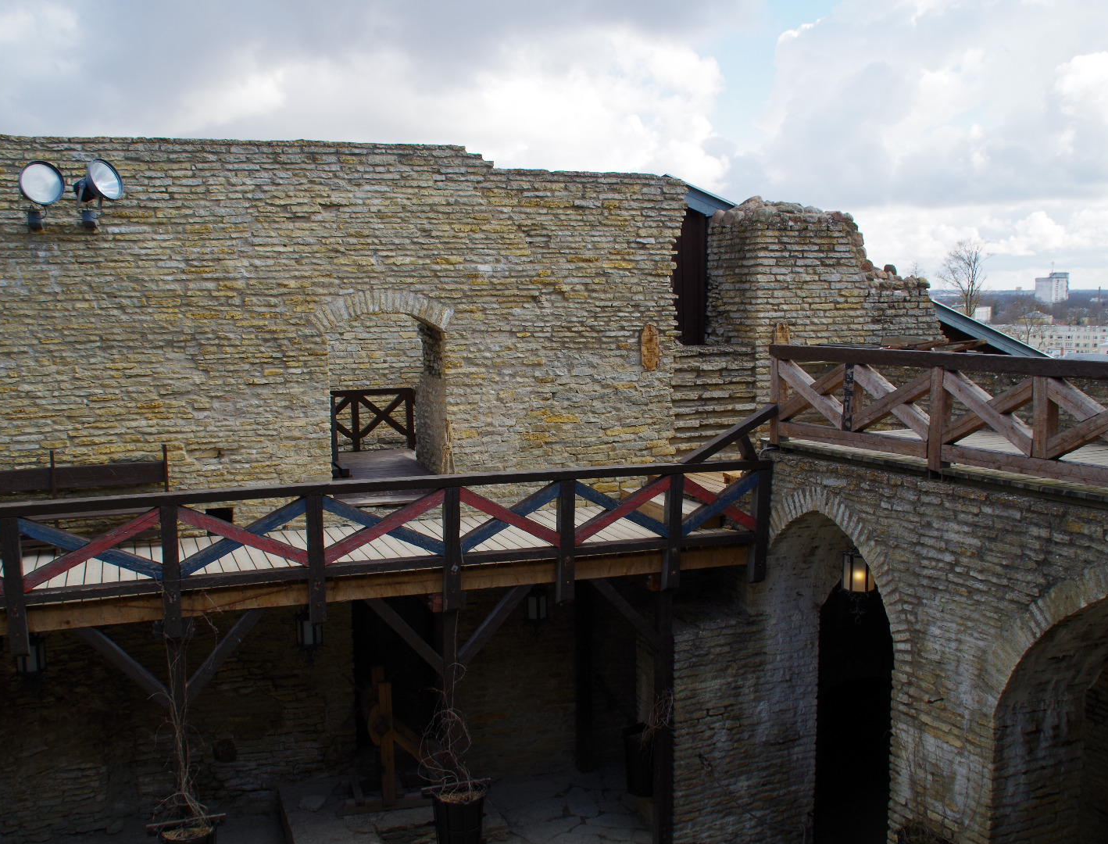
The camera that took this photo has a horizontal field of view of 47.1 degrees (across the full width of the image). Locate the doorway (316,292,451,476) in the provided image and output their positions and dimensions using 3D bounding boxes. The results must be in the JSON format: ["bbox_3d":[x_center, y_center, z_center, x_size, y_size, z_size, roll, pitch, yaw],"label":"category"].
[{"bbox_3d":[-2.337,-0.487,16.166,1.752,2.381,1.300,-3,6,-22],"label":"doorway"}]

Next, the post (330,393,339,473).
[{"bbox_3d":[-3.248,0.070,18.924,0.130,1.080,0.130,-3,6,-22],"label":"post"}]

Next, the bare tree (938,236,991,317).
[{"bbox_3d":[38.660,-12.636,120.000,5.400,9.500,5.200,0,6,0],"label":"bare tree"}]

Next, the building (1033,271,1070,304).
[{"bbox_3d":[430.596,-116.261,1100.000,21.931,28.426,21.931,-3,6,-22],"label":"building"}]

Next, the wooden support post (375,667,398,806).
[{"bbox_3d":[-1.945,3.687,14.646,0.220,1.560,0.220,-3,6,-22],"label":"wooden support post"}]

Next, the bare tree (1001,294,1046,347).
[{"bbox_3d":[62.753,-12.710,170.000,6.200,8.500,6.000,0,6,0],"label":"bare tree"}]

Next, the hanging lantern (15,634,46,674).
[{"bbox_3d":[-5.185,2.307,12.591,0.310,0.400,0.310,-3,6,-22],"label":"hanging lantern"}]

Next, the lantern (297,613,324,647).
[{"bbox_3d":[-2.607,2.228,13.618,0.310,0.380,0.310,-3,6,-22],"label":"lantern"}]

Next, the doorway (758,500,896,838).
[{"bbox_3d":[3.273,2.941,13.880,0.850,4.053,2.008,-4,7,-30],"label":"doorway"}]

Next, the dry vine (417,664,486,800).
[{"bbox_3d":[-1.046,3.180,13.041,0.640,1.420,0.550,-3,6,-22],"label":"dry vine"}]

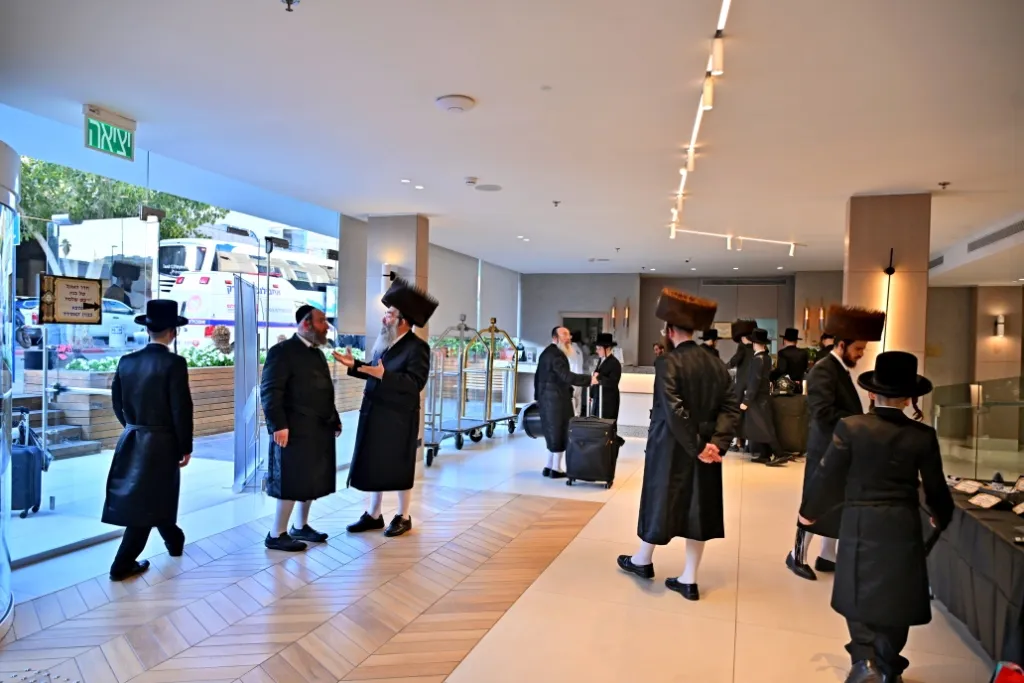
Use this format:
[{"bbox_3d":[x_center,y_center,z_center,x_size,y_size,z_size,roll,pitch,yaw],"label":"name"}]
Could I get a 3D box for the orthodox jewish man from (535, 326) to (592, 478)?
[{"bbox_3d":[0.580,0.700,8.000,0.620,1.750,0.520,2,0,-3],"label":"orthodox jewish man"}]

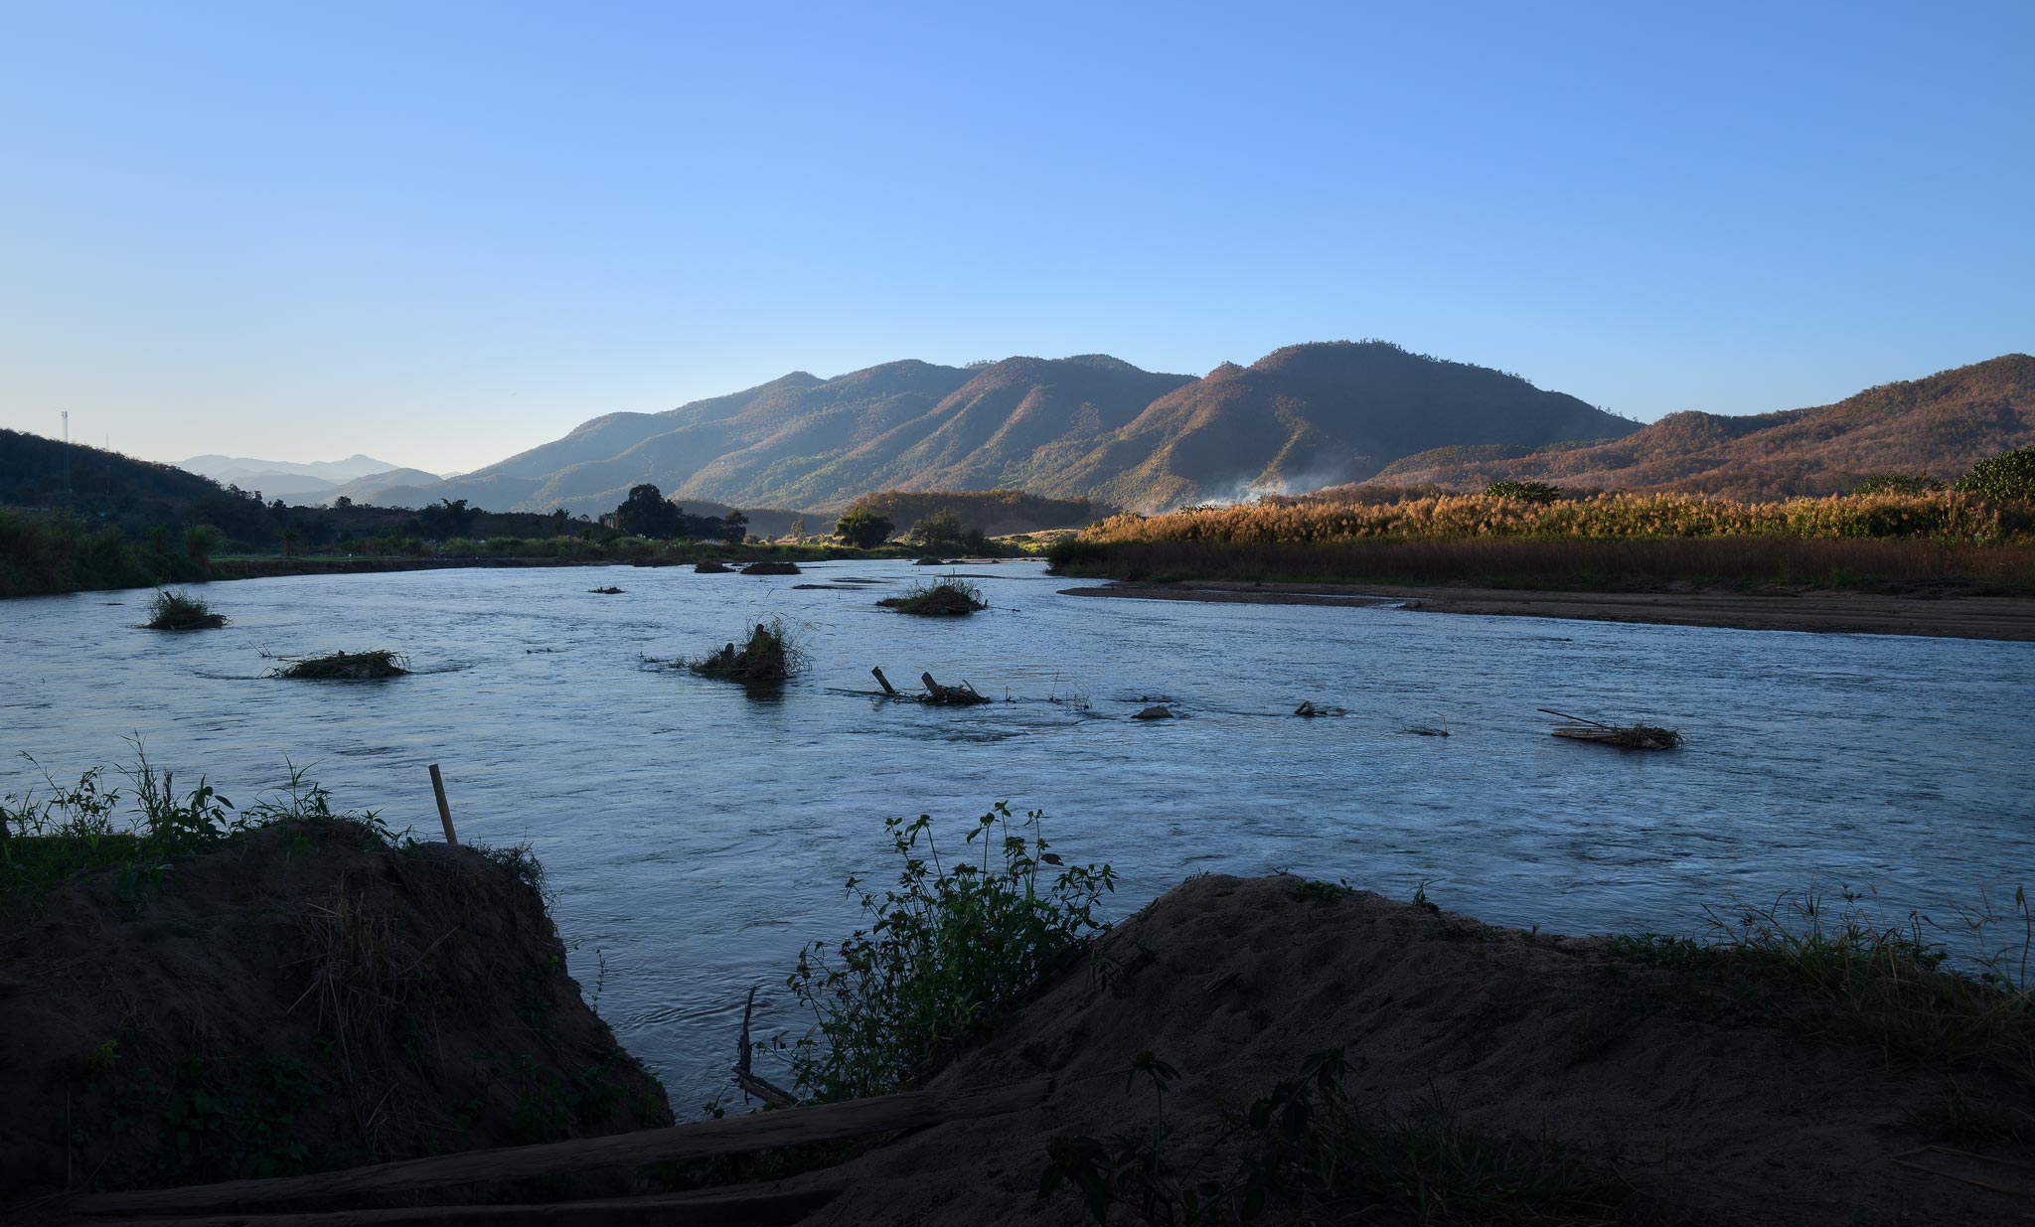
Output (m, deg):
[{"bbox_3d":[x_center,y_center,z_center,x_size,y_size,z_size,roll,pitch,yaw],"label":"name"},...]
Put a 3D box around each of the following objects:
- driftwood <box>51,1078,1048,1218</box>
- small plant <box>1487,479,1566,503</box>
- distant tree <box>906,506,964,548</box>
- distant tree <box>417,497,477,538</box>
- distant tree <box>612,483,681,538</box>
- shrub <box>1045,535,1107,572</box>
[{"bbox_3d":[-1.231,1.497,4.475,2.689,0.090,0.200,-3,3,-12],"label":"driftwood"},{"bbox_3d":[36.793,-7.281,115.000,5.776,4.854,5.198,1,3,18],"label":"small plant"},{"bbox_3d":[-13.968,-14.516,270.000,9.764,7.869,8.788,0,3,-3],"label":"distant tree"},{"bbox_3d":[-81.027,-13.340,225.000,8.589,6.331,7.730,-1,3,-20],"label":"distant tree"},{"bbox_3d":[-68.021,-18.360,290.000,12.818,11.074,11.536,-1,3,-13],"label":"distant tree"},{"bbox_3d":[5.018,-5.020,135.000,5.289,3.527,4.495,0,3,2],"label":"shrub"}]

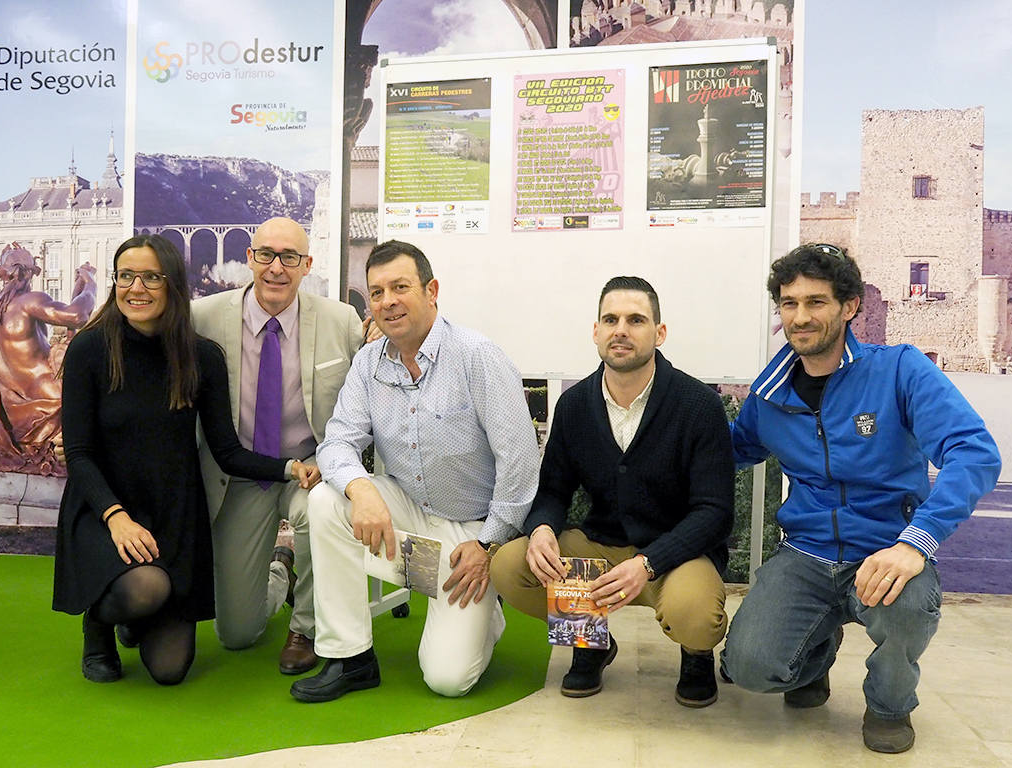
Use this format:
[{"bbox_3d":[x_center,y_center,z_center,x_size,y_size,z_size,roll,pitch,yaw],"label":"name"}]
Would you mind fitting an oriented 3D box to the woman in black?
[{"bbox_3d":[-0.930,0.206,2.490,0.650,1.160,0.700,1,1,-22],"label":"woman in black"}]

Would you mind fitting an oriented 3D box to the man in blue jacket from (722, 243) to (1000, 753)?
[{"bbox_3d":[0.886,0.251,2.290,0.680,1.150,0.700,2,1,30],"label":"man in blue jacket"}]

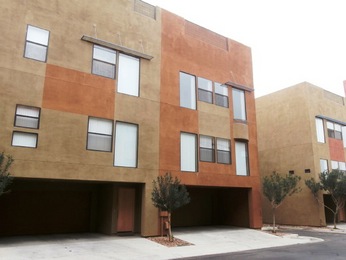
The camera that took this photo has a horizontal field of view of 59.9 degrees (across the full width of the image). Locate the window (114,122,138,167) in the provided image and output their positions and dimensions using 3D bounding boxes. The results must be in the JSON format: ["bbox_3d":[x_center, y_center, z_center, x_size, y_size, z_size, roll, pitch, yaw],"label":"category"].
[{"bbox_3d":[-2.236,0.695,14.339,1.237,2.176,0.130,8,-15,-33],"label":"window"}]

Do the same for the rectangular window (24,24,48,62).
[{"bbox_3d":[-5.827,-3.683,12.838,0.912,1.514,0.130,8,-15,-33],"label":"rectangular window"}]

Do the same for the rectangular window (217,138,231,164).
[{"bbox_3d":[3.083,1.279,18.312,1.212,1.529,0.120,9,-16,-34],"label":"rectangular window"}]

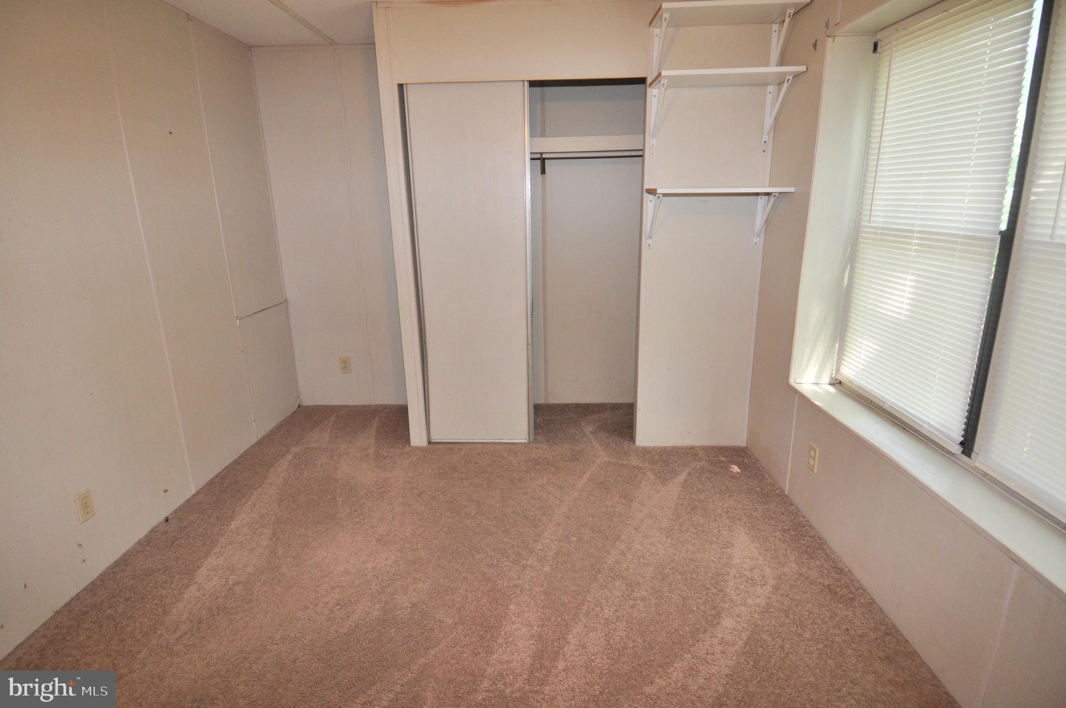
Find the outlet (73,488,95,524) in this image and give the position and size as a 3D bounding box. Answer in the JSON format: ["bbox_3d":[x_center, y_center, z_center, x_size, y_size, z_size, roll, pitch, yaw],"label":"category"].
[{"bbox_3d":[-1.652,0.559,1.968,0.009,0.114,0.069,0,15,2],"label":"outlet"}]

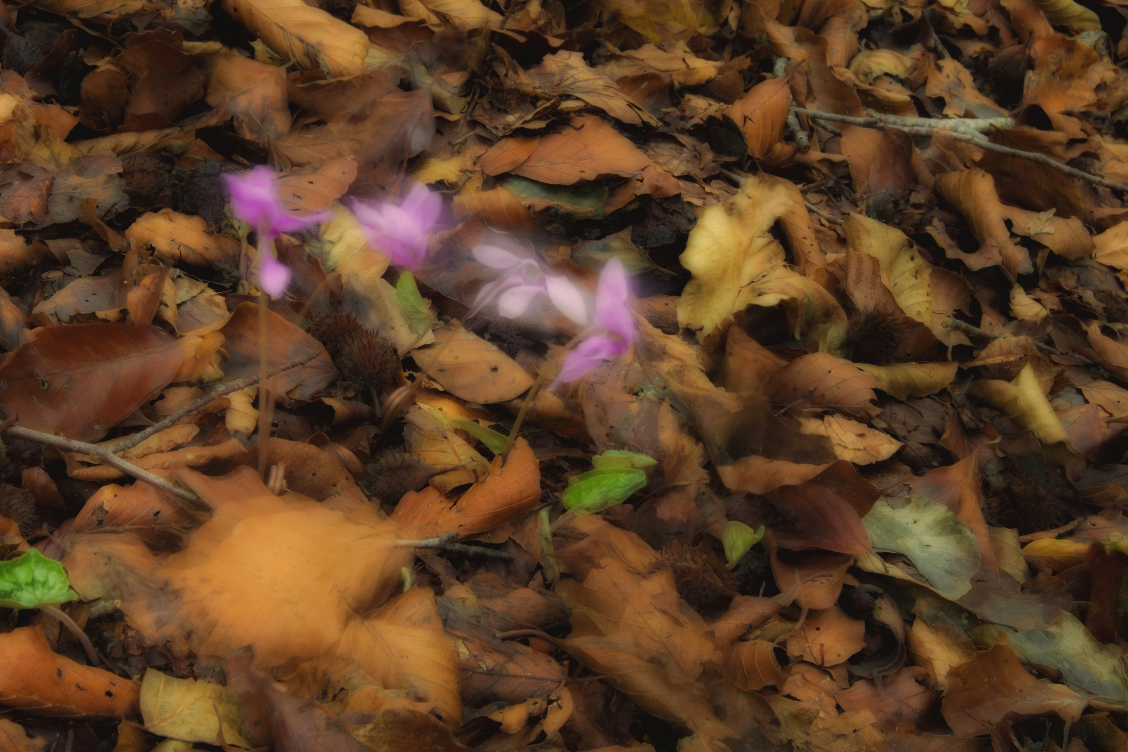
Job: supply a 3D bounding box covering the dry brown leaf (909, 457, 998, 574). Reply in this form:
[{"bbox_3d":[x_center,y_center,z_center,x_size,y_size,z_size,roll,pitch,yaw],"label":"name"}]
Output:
[{"bbox_3d":[0.148,0.053,0.827,0.036,0.016,0.046,-5,74,9],"label":"dry brown leaf"}]

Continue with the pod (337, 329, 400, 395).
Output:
[{"bbox_3d":[-0.072,-0.005,0.790,0.022,0.021,0.020,0,40,0],"label":"pod"}]

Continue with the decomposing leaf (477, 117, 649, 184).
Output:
[{"bbox_3d":[0.001,-0.100,0.958,0.076,0.015,0.036,3,40,4],"label":"decomposing leaf"}]

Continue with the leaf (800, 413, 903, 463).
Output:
[{"bbox_3d":[0.116,0.025,0.876,0.041,0.007,0.021,11,48,6],"label":"leaf"}]

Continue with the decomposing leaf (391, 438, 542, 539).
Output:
[{"bbox_3d":[-0.039,0.044,0.850,0.062,0.020,0.033,-16,47,-15],"label":"decomposing leaf"}]

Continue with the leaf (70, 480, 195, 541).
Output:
[{"bbox_3d":[-0.156,0.049,0.782,0.045,0.014,0.020,0,40,0],"label":"leaf"}]

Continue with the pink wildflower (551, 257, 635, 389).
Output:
[{"bbox_3d":[0.010,-0.019,0.770,0.029,0.038,0.025,0,40,0],"label":"pink wildflower"}]

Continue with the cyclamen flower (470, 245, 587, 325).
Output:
[{"bbox_3d":[-0.012,-0.032,0.765,0.040,0.024,0.026,0,40,0],"label":"cyclamen flower"}]

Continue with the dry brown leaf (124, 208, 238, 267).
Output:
[{"bbox_3d":[-0.160,-0.058,0.906,0.050,0.016,0.022,8,41,9],"label":"dry brown leaf"}]

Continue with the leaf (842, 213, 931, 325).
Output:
[{"bbox_3d":[0.132,-0.044,0.886,0.021,0.023,0.047,-19,44,-21],"label":"leaf"}]

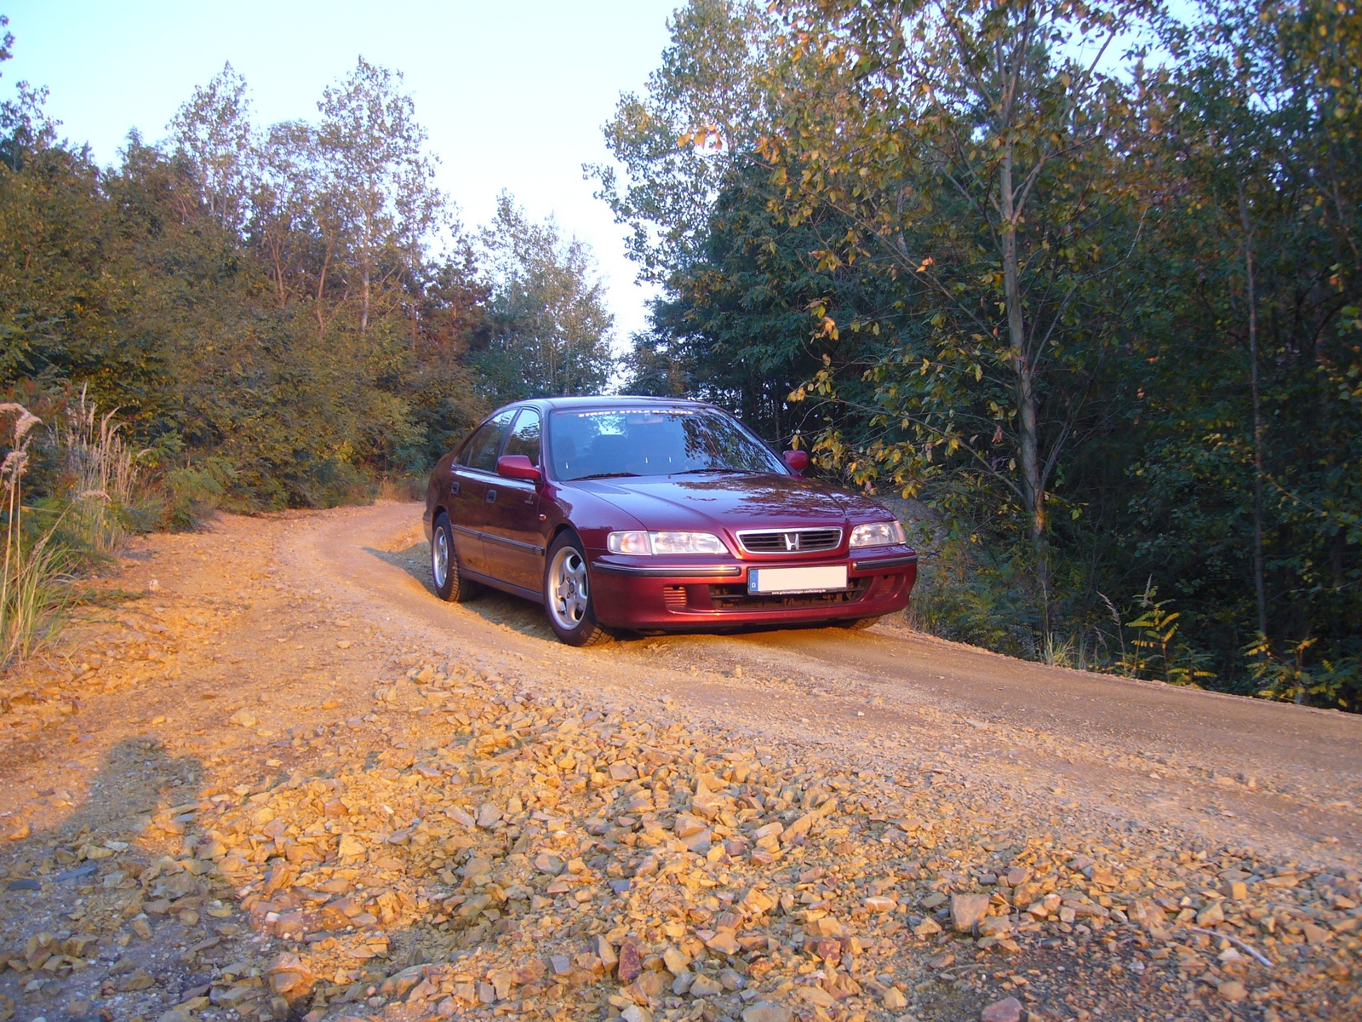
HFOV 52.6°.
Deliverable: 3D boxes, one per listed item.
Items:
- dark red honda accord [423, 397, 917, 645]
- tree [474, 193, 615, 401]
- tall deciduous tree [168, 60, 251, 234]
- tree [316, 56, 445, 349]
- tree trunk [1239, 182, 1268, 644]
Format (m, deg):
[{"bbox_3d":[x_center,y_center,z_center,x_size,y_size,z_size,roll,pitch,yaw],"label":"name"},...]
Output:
[{"bbox_3d":[-0.374,-0.053,8.598,1.750,1.370,4.680,-2,3,-23],"label":"dark red honda accord"},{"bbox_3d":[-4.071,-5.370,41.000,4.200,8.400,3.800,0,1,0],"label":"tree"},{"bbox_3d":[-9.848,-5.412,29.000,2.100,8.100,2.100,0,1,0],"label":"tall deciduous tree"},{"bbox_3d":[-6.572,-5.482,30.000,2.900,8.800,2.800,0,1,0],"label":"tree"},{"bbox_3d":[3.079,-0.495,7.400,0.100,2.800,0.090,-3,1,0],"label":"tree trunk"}]

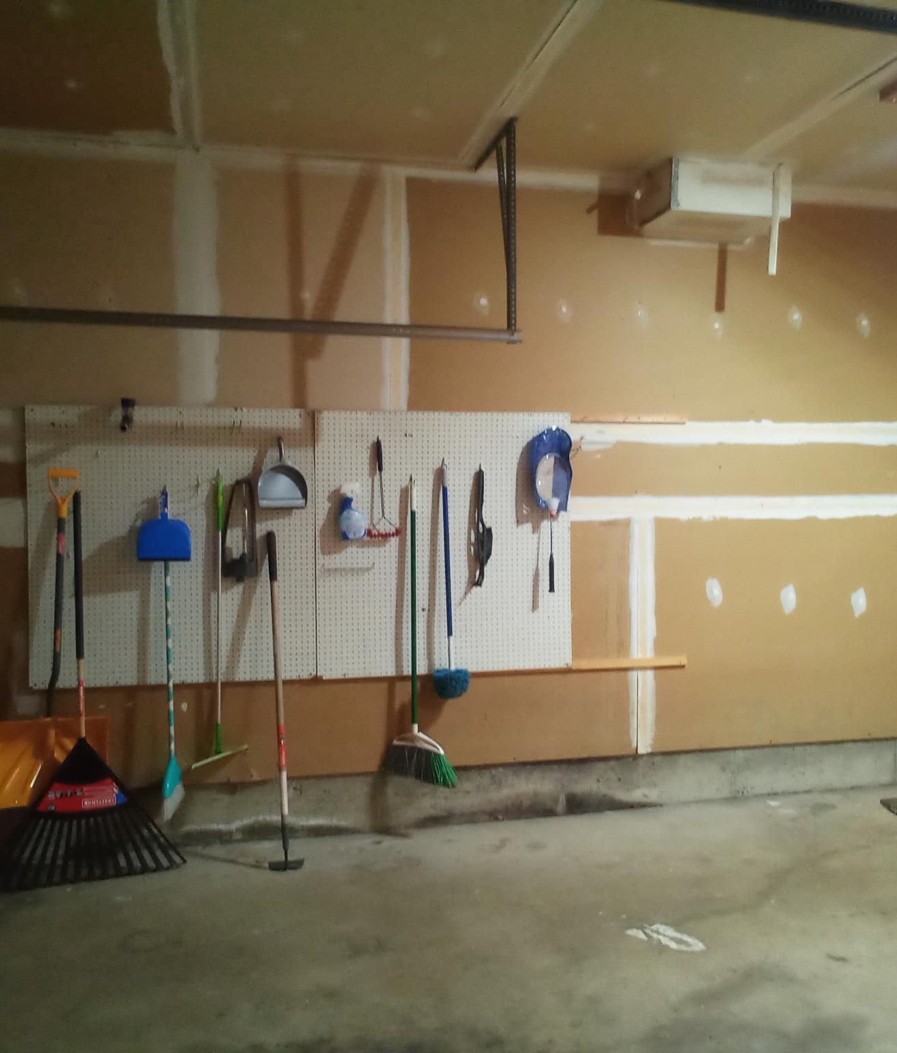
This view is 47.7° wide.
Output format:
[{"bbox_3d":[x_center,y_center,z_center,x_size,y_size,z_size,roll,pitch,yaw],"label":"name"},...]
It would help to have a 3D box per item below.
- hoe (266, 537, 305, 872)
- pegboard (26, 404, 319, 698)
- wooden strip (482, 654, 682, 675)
[{"bbox_3d":[-0.735,0.730,4.370,0.145,1.450,0.120,-2,-17,-12],"label":"hoe"},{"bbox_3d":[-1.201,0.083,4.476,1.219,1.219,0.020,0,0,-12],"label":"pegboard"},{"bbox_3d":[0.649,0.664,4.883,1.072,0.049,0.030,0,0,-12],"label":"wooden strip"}]

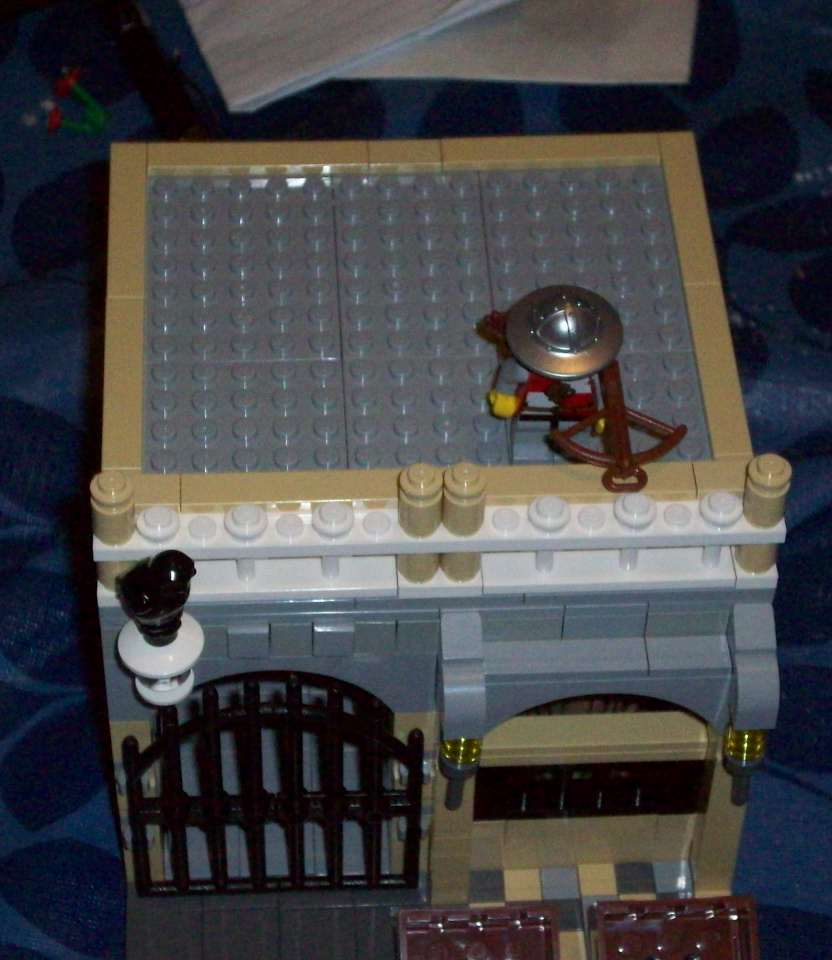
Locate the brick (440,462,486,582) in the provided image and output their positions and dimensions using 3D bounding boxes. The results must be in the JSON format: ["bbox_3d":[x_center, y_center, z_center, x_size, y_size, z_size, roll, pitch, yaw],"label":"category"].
[{"bbox_3d":[0.009,0.008,0.528,0.008,0.027,0.008,-1,49,-3],"label":"brick"}]

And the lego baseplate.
[{"bbox_3d":[0.000,-0.033,0.591,0.112,0.005,0.088,-1,49,-3],"label":"lego baseplate"}]

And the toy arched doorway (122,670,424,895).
[{"bbox_3d":[-0.029,0.062,0.575,0.059,0.075,0.004,-1,49,-3],"label":"toy arched doorway"}]

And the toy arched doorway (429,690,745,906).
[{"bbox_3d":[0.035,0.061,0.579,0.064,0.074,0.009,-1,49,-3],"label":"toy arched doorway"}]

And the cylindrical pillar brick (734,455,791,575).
[{"bbox_3d":[0.065,0.006,0.531,0.008,0.027,0.008,1,49,-1],"label":"cylindrical pillar brick"}]

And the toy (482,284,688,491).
[{"bbox_3d":[0.033,-0.014,0.547,0.038,0.042,0.032,-1,49,-3],"label":"toy"}]

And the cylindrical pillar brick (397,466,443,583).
[{"bbox_3d":[0.001,0.008,0.528,0.008,0.027,0.008,1,49,-1],"label":"cylindrical pillar brick"}]

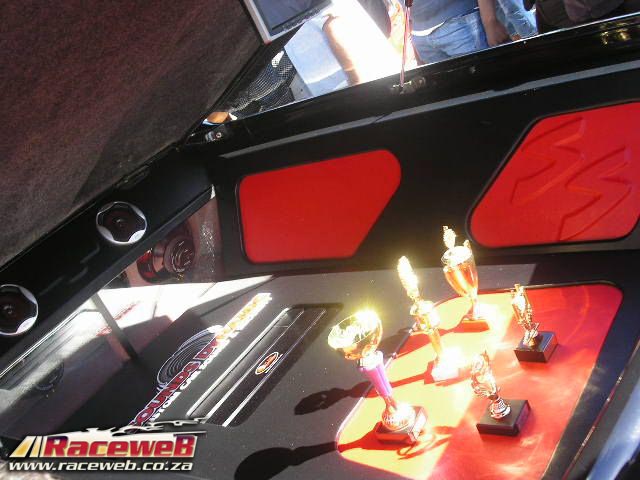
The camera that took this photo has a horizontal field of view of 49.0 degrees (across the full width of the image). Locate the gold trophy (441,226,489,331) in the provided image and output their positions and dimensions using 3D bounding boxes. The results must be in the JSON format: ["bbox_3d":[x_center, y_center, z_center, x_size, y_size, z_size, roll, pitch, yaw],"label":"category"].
[{"bbox_3d":[0.337,0.085,1.640,0.083,0.267,0.115,-6,28,40],"label":"gold trophy"}]

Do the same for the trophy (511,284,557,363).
[{"bbox_3d":[0.433,0.167,1.469,0.066,0.175,0.066,-5,28,42],"label":"trophy"}]

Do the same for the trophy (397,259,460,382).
[{"bbox_3d":[0.237,0.167,1.509,0.074,0.299,0.083,-6,28,40],"label":"trophy"}]

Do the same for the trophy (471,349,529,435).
[{"bbox_3d":[0.327,0.279,1.329,0.079,0.167,0.077,-6,28,40],"label":"trophy"}]

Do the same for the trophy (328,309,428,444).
[{"bbox_3d":[0.120,0.285,1.419,0.112,0.253,0.112,-7,27,38],"label":"trophy"}]

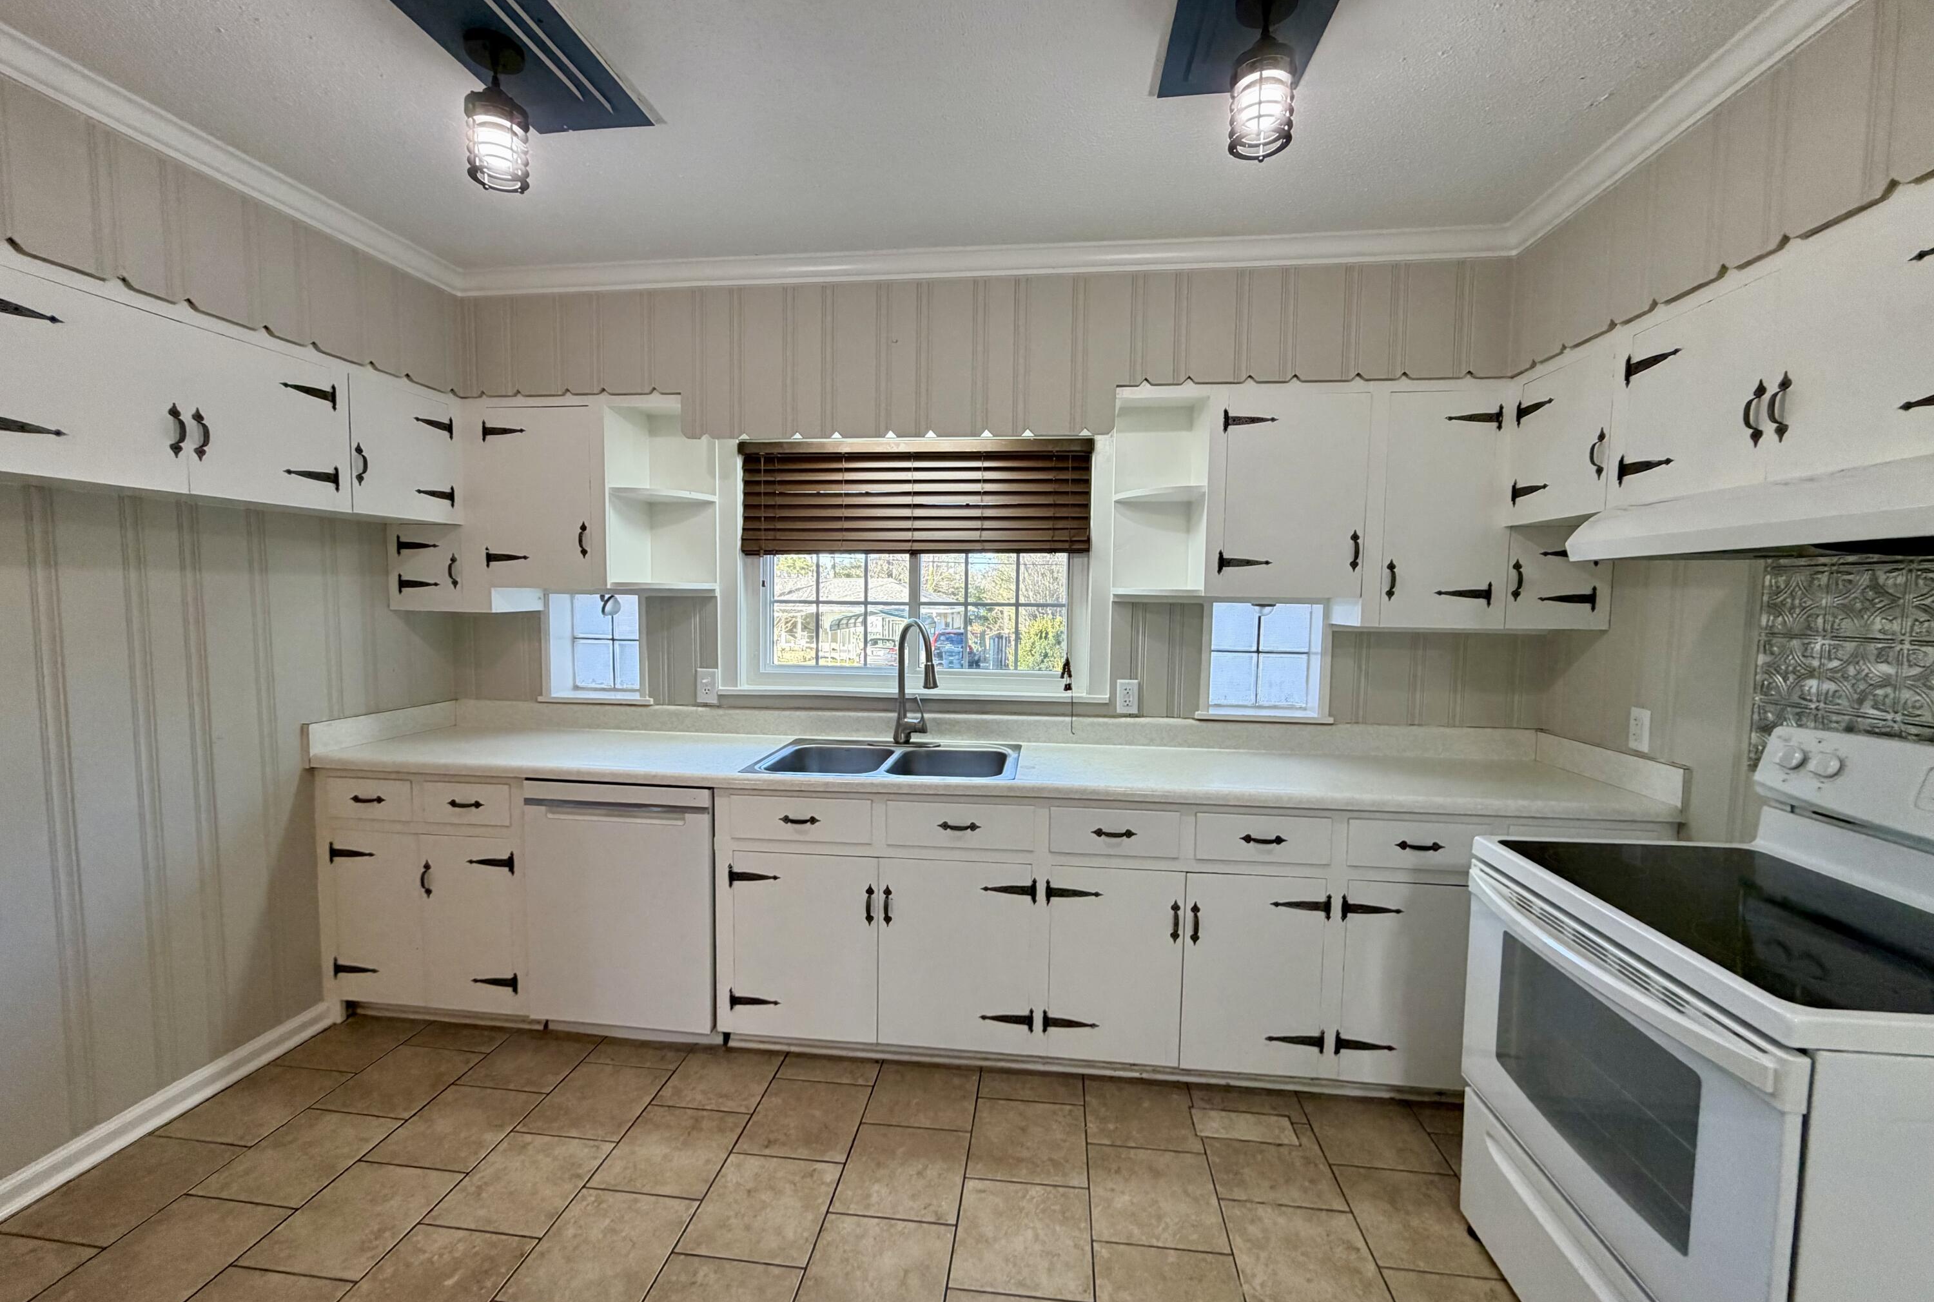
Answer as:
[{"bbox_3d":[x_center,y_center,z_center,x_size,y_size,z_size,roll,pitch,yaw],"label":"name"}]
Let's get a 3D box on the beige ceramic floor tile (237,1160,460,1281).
[{"bbox_3d":[-1.412,1.317,1.816,0.303,0.011,0.306,1,5,7],"label":"beige ceramic floor tile"}]

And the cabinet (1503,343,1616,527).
[{"bbox_3d":[1.676,-0.549,2.017,0.303,0.418,0.410,1,5,7],"label":"cabinet"}]

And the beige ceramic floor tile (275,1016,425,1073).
[{"bbox_3d":[-1.948,1.255,2.499,0.303,0.011,0.299,1,5,7],"label":"beige ceramic floor tile"}]

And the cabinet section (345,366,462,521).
[{"bbox_3d":[-1.902,-0.633,2.490,0.286,0.425,0.424,1,4,6],"label":"cabinet section"}]

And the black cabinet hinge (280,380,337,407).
[{"bbox_3d":[-1.830,-0.723,2.180,0.010,0.076,0.163,1,5,7],"label":"black cabinet hinge"}]

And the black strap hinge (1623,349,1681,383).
[{"bbox_3d":[1.514,-0.637,1.731,0.009,0.076,0.160,1,5,7],"label":"black strap hinge"}]

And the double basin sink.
[{"bbox_3d":[-0.247,0.446,2.615,0.836,0.190,0.545,1,5,6],"label":"double basin sink"}]

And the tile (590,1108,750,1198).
[{"bbox_3d":[-0.765,1.305,2.045,0.303,0.011,0.306,1,5,7],"label":"tile"}]

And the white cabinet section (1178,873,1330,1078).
[{"bbox_3d":[0.825,0.887,2.445,0.395,0.562,0.530,1,4,6],"label":"white cabinet section"}]

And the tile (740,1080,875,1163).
[{"bbox_3d":[-0.438,1.292,2.157,0.302,0.010,0.302,1,5,7],"label":"tile"}]

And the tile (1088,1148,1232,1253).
[{"bbox_3d":[0.455,1.329,1.904,0.302,0.010,0.304,1,5,7],"label":"tile"}]

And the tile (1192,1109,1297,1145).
[{"bbox_3d":[0.763,1.309,2.148,0.266,0.010,0.120,1,5,7],"label":"tile"}]

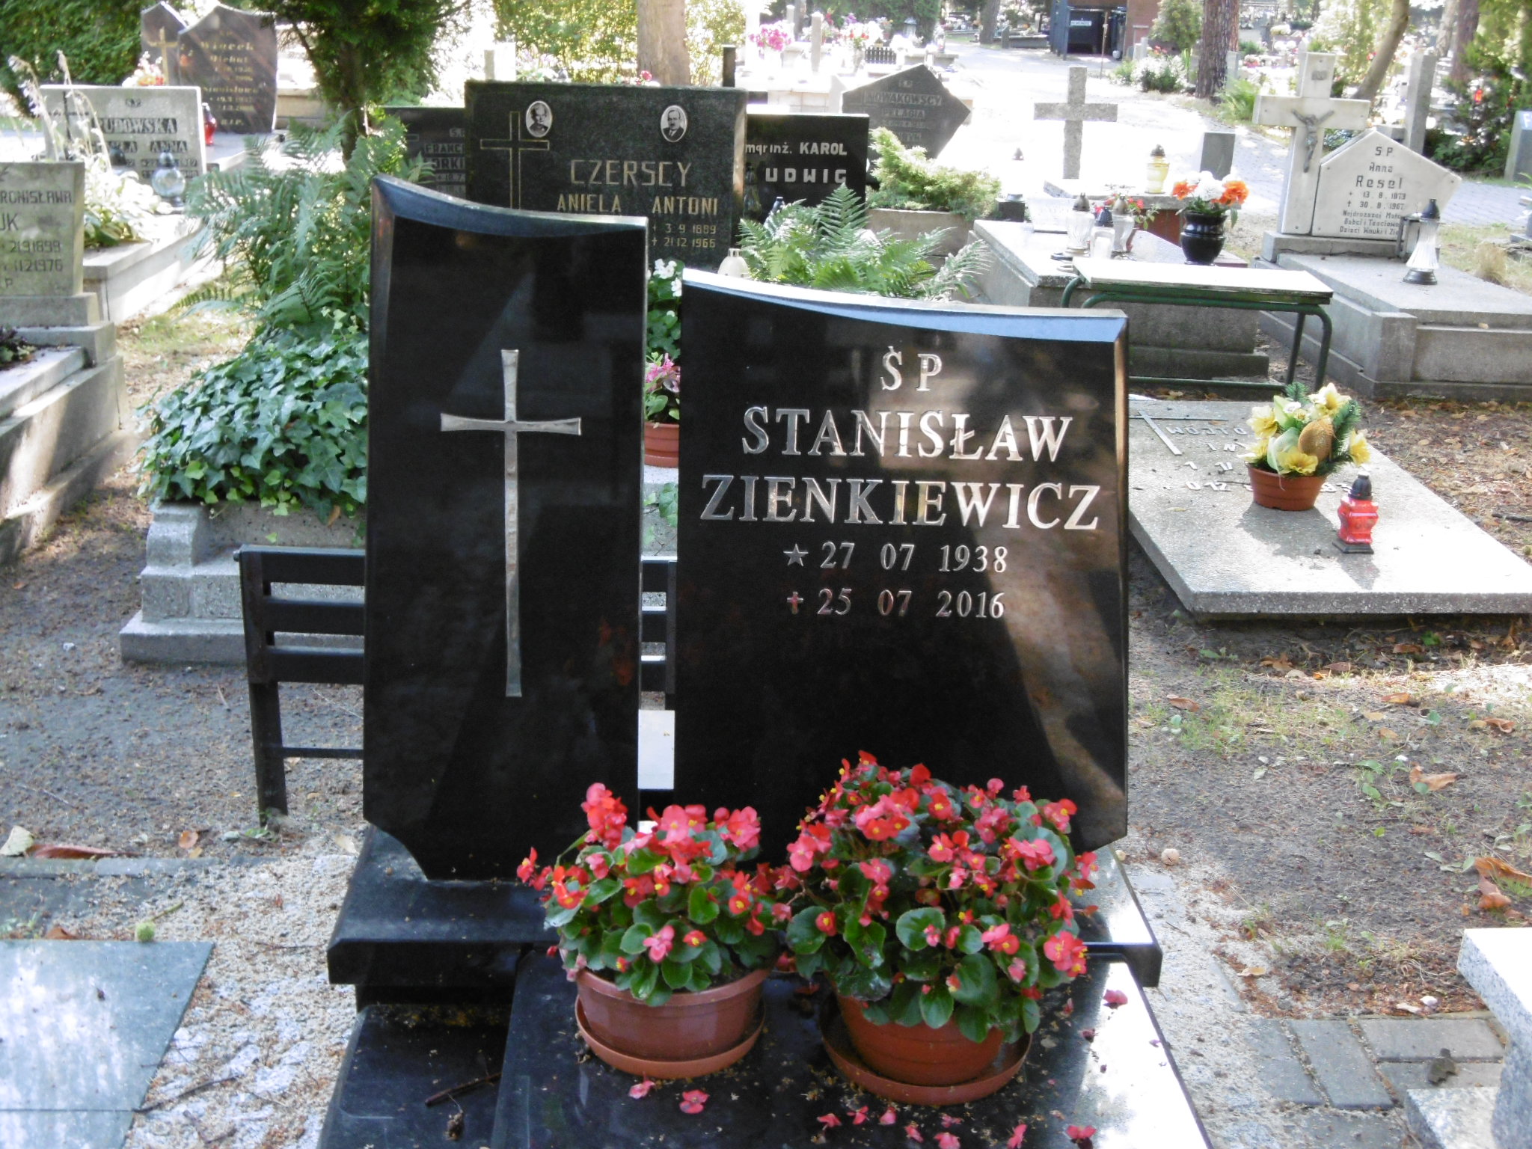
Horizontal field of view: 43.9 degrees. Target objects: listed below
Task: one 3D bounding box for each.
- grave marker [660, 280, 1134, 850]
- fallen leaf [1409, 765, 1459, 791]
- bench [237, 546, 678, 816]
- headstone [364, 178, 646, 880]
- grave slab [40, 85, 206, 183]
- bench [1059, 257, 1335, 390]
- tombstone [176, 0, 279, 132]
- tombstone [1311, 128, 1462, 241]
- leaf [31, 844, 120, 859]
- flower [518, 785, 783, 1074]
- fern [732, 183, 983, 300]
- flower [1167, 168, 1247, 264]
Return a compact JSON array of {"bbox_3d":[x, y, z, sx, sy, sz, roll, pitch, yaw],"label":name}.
[{"bbox_3d":[0.185,0.005,2.474,0.600,0.810,0.090,0,15,-3],"label":"grave marker"},{"bbox_3d":[1.275,0.387,3.625,0.100,0.030,0.090,0,18,-2],"label":"fallen leaf"},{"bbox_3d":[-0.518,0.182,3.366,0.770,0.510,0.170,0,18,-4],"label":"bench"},{"bbox_3d":[-0.312,-0.040,2.305,0.335,0.872,0.080,1,18,-3],"label":"headstone"},{"bbox_3d":[-3.250,-2.195,9.685,0.800,0.580,0.110,0,18,-2],"label":"grave slab"},{"bbox_3d":[1.548,-0.863,6.907,0.860,0.460,0.480,1,17,-8],"label":"bench"},{"bbox_3d":[-3.506,-3.319,12.469,0.660,0.840,0.110,0,16,-2],"label":"tombstone"},{"bbox_3d":[2.924,-1.832,8.919,0.690,0.512,0.100,2,18,-1],"label":"tombstone"},{"bbox_3d":[-1.226,0.488,3.376,0.160,0.025,0.050,1,18,-3],"label":"leaf"},{"bbox_3d":[-0.134,0.400,2.283,0.300,0.300,0.280,0,18,-2],"label":"flower"},{"bbox_3d":[0.329,-1.068,6.350,0.800,0.500,0.650,1,18,-3],"label":"fern"},{"bbox_3d":[1.891,-1.526,8.123,0.320,0.380,0.300,1,18,-3],"label":"flower"}]

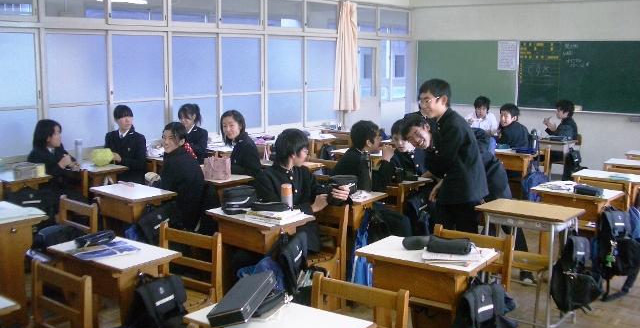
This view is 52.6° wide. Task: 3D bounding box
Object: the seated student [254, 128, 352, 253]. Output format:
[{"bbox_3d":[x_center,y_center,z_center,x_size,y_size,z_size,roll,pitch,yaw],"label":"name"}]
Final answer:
[{"bbox_3d":[-0.130,0.422,4.330,0.600,1.270,0.680,0,10,-5],"label":"seated student"}]

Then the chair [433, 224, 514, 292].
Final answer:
[{"bbox_3d":[0.715,0.778,3.366,0.430,0.800,0.450,5,10,30],"label":"chair"}]

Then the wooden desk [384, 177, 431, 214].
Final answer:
[{"bbox_3d":[0.576,0.482,5.362,0.378,0.765,0.600,-8,12,-41],"label":"wooden desk"}]

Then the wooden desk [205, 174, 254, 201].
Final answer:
[{"bbox_3d":[-0.879,0.474,5.391,0.600,0.765,0.378,8,12,40],"label":"wooden desk"}]

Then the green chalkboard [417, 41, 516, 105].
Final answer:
[{"bbox_3d":[2.337,-1.474,10.496,1.780,1.030,0.050,8,13,38],"label":"green chalkboard"}]

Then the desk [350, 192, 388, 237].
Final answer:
[{"bbox_3d":[0.142,0.583,4.715,0.600,0.765,0.378,7,11,37],"label":"desk"}]

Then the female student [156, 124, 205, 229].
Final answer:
[{"bbox_3d":[-1.080,0.334,4.830,0.620,1.260,0.470,4,10,17],"label":"female student"}]

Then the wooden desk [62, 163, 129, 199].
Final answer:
[{"bbox_3d":[-2.049,0.398,5.912,0.600,0.750,0.370,8,12,38],"label":"wooden desk"}]

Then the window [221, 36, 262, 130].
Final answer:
[{"bbox_3d":[-0.954,-0.987,7.914,0.055,1.146,0.754,8,12,40],"label":"window"}]

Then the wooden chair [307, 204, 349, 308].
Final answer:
[{"bbox_3d":[-0.091,0.666,4.127,0.410,0.800,0.430,6,11,29],"label":"wooden chair"}]

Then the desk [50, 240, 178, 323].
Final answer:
[{"bbox_3d":[-1.042,0.814,3.349,0.630,0.739,0.352,7,12,37],"label":"desk"}]

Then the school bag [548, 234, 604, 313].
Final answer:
[{"bbox_3d":[1.585,0.667,4.016,0.275,0.435,0.180,-6,10,-29],"label":"school bag"}]

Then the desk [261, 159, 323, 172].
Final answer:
[{"bbox_3d":[-0.332,0.384,6.010,0.600,0.770,0.400,8,13,38],"label":"desk"}]

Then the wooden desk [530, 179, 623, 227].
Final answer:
[{"bbox_3d":[1.888,0.563,4.819,0.378,0.765,0.600,-9,13,-44],"label":"wooden desk"}]

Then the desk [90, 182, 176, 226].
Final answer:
[{"bbox_3d":[-1.397,0.567,4.899,0.630,0.739,0.352,7,12,40],"label":"desk"}]

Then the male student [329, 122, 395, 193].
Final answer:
[{"bbox_3d":[0.400,0.309,4.980,0.660,1.270,0.480,3,10,12],"label":"male student"}]

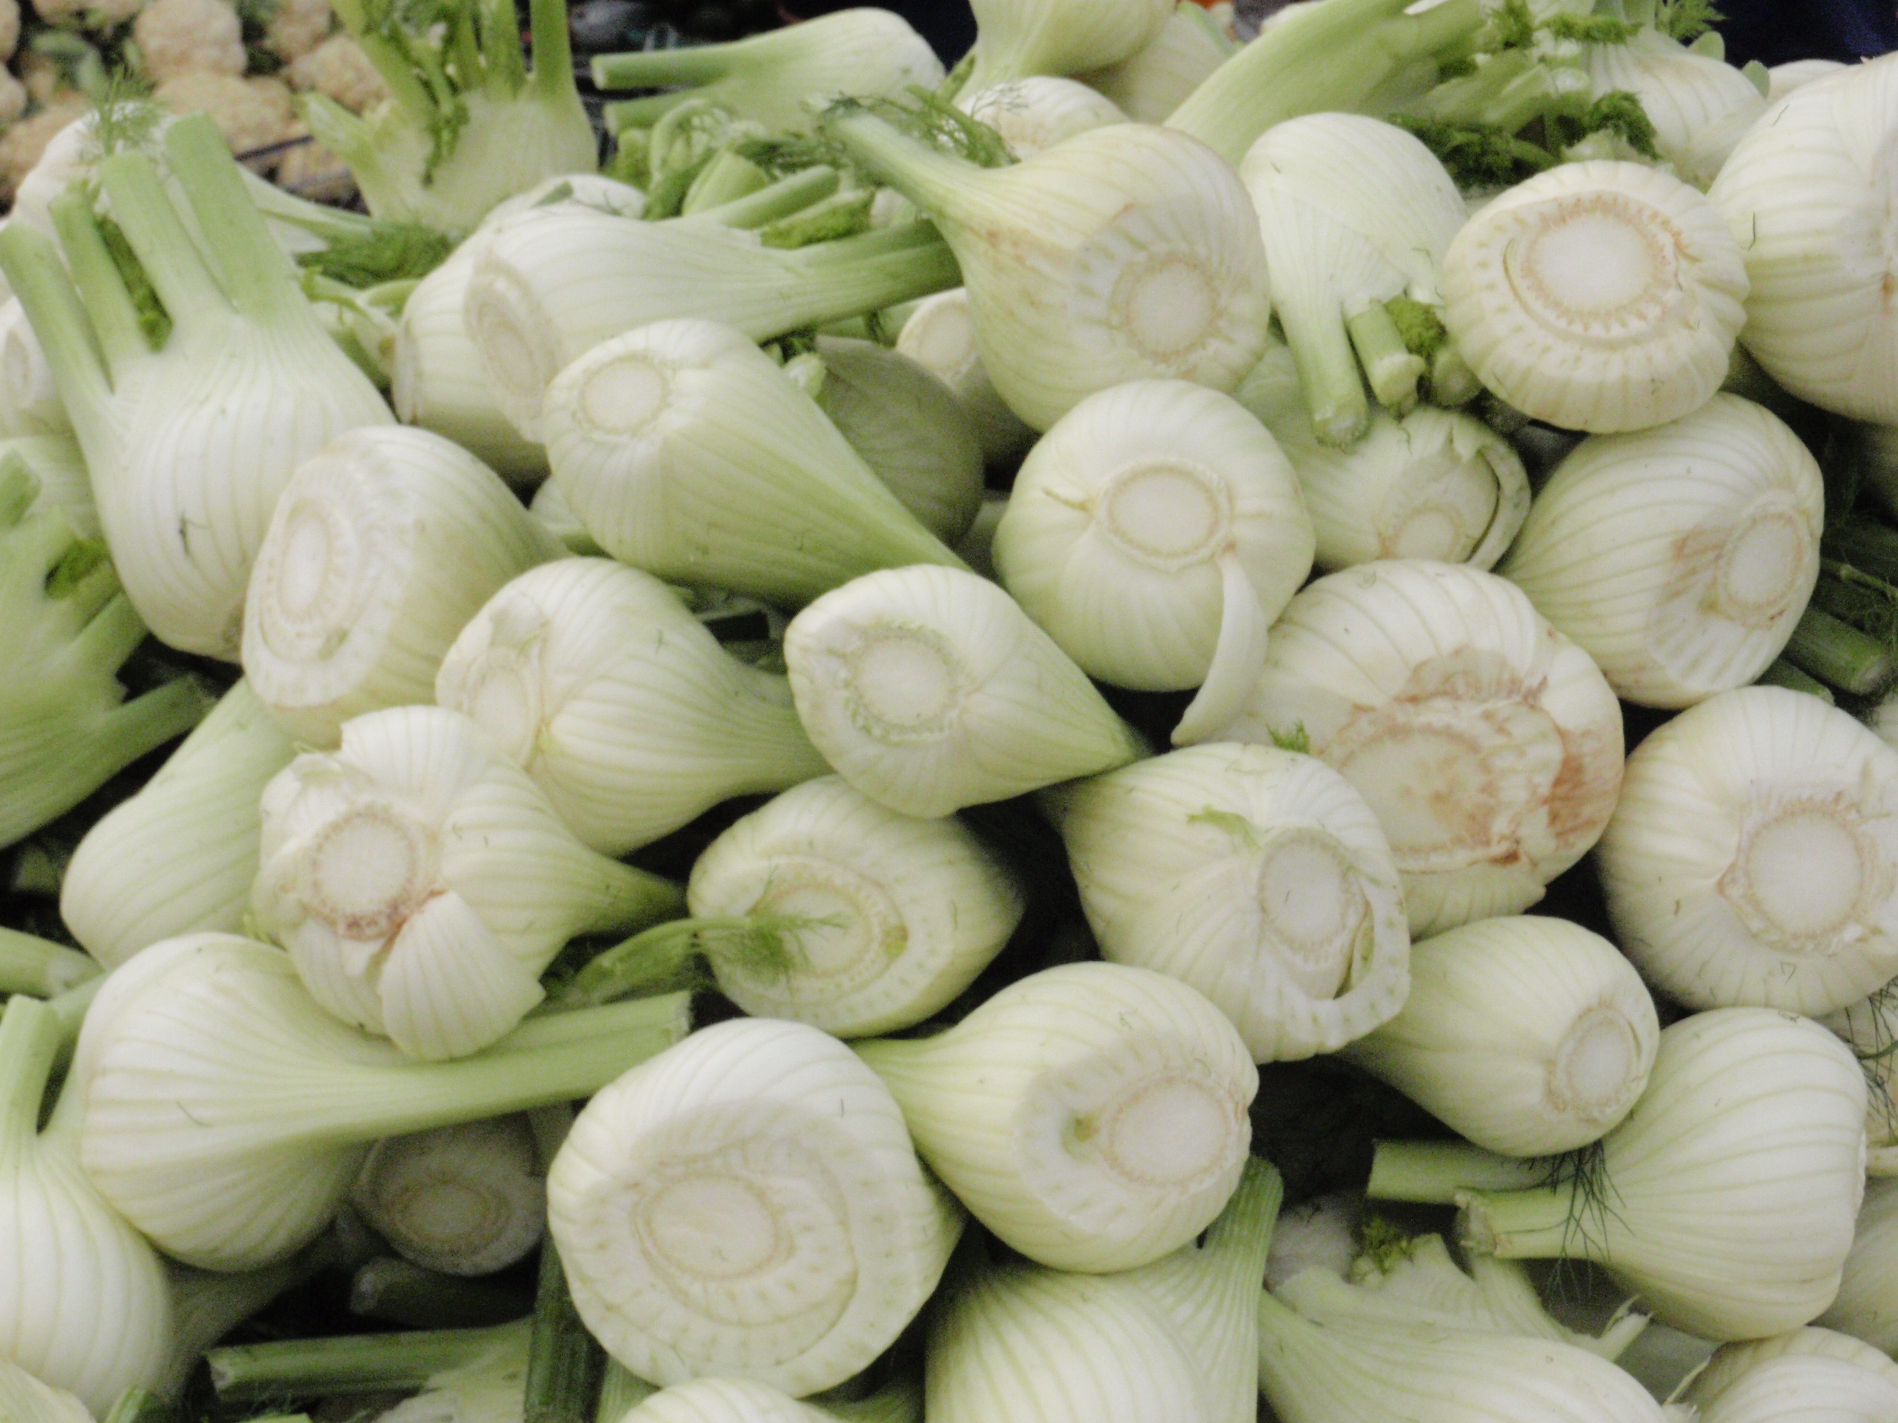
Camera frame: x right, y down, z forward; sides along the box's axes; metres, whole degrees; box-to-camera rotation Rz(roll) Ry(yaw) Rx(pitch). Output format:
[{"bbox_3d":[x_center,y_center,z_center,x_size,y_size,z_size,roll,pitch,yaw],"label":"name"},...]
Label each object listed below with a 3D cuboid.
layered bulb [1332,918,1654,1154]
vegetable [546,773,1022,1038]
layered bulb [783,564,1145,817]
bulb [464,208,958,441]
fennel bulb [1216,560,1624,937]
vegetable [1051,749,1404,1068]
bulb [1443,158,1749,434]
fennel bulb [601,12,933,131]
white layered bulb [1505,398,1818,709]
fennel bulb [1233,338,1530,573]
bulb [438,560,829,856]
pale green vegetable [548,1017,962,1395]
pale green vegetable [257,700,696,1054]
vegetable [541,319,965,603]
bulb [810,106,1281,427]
[{"bbox_3d":[0.154,0.092,1.100,0.065,0.069,0.110,0,3,-43],"label":"layered bulb"},{"bbox_3d":[-0.022,0.055,1.120,0.094,0.077,0.125,0,3,30],"label":"vegetable"},{"bbox_3d":[0.006,-0.002,1.151,0.076,0.076,0.123,16,0,41],"label":"layered bulb"},{"bbox_3d":[-0.071,-0.119,1.170,0.158,0.073,0.070,-8,3,-23],"label":"bulb"},{"bbox_3d":[0.138,0.005,1.133,0.114,0.109,0.128,-30,24,6],"label":"fennel bulb"},{"bbox_3d":[0.075,0.051,1.090,0.085,0.092,0.120,0,15,-40],"label":"vegetable"},{"bbox_3d":[0.210,-0.128,1.247,0.098,0.114,0.089,6,67,9],"label":"bulb"},{"bbox_3d":[-0.071,-0.237,1.450,0.133,0.061,0.059,0,9,9],"label":"fennel bulb"},{"bbox_3d":[0.208,-0.050,1.195,0.090,0.097,0.133,-4,3,-42],"label":"white layered bulb"},{"bbox_3d":[0.127,-0.081,1.170,0.072,0.077,0.113,-27,39,-27],"label":"fennel bulb"},{"bbox_3d":[-0.086,0.001,1.130,0.135,0.088,0.080,8,-4,-30],"label":"bulb"},{"bbox_3d":[-0.051,0.136,1.088,0.109,0.109,0.128,53,18,4],"label":"pale green vegetable"},{"bbox_3d":[-0.132,0.050,1.090,0.088,0.093,0.140,0,-5,43],"label":"pale green vegetable"},{"bbox_3d":[-0.060,-0.070,1.201,0.147,0.084,0.081,24,2,-40],"label":"vegetable"},{"bbox_3d":[0.032,-0.156,1.259,0.095,0.100,0.163,24,10,-48],"label":"bulb"}]

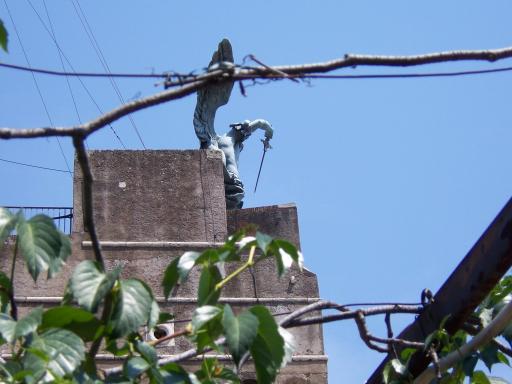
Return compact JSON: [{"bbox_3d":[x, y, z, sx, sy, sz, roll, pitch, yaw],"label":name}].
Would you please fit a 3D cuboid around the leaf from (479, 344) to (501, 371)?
[{"bbox_3d":[0.474,0.336,3.000,0.046,0.057,0.025,-8,-32,8],"label":"leaf"}]

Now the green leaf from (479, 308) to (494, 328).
[{"bbox_3d":[0.468,0.258,3.000,0.036,0.048,0.022,-8,-32,8],"label":"green leaf"}]

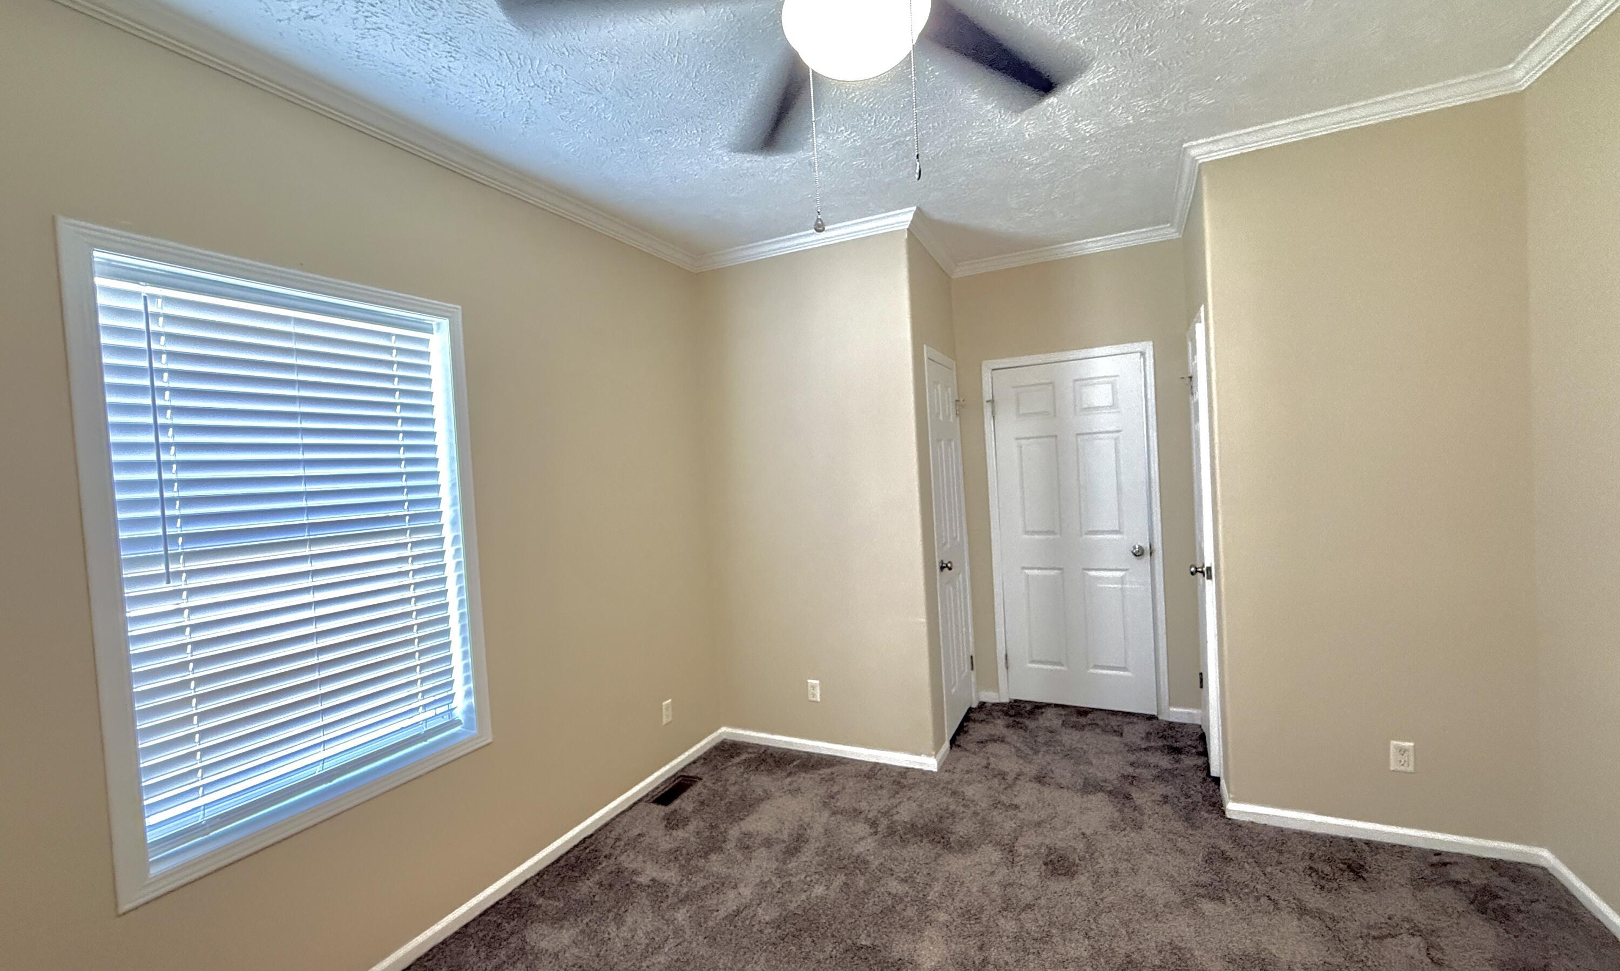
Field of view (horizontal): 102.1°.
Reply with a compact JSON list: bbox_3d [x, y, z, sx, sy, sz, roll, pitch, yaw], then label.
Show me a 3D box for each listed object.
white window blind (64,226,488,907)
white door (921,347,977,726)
[{"bbox_3d":[-1.442,0.173,1.935,0.060,1.577,0.992,-3,2,25],"label":"white window blind"},{"bbox_3d":[0.779,0.317,3.705,0.058,2.094,0.698,-3,2,25],"label":"white door"}]

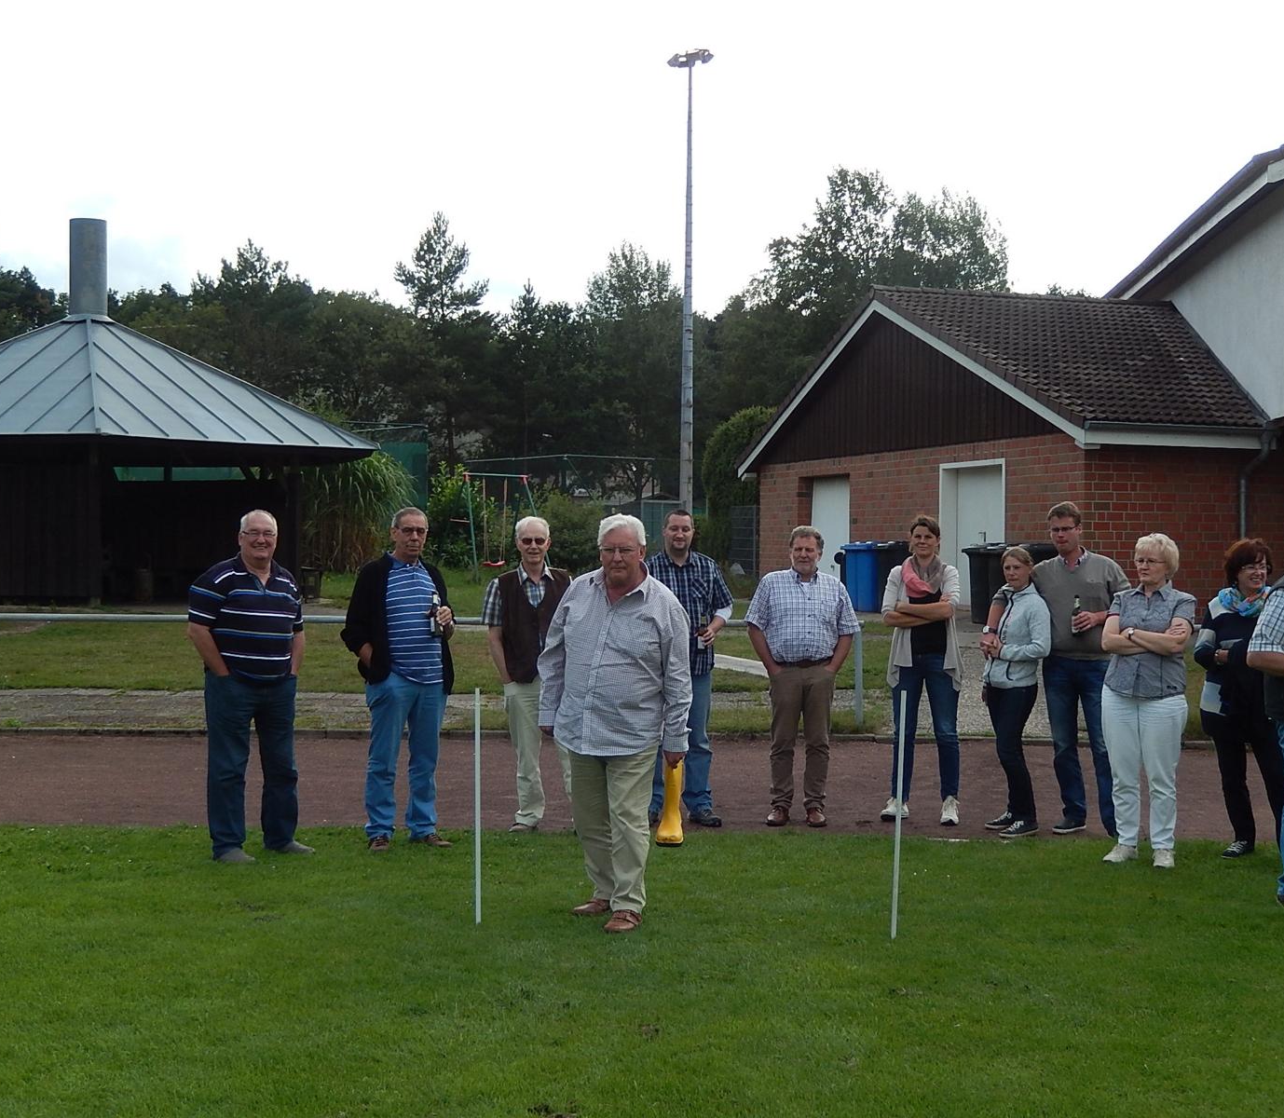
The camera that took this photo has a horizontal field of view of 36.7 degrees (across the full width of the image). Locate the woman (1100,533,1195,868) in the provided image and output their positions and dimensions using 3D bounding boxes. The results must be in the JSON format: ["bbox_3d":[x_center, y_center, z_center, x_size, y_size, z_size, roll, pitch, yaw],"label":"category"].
[{"bbox_3d":[2.615,0.715,10.002,0.500,1.704,0.420,1,0,24],"label":"woman"}]

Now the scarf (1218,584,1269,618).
[{"bbox_3d":[3.184,0.218,10.200,0.310,0.185,0.260,1,0,7],"label":"scarf"}]

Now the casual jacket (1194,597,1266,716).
[{"bbox_3d":[3.166,0.513,10.220,0.520,0.700,0.360,1,0,7],"label":"casual jacket"}]

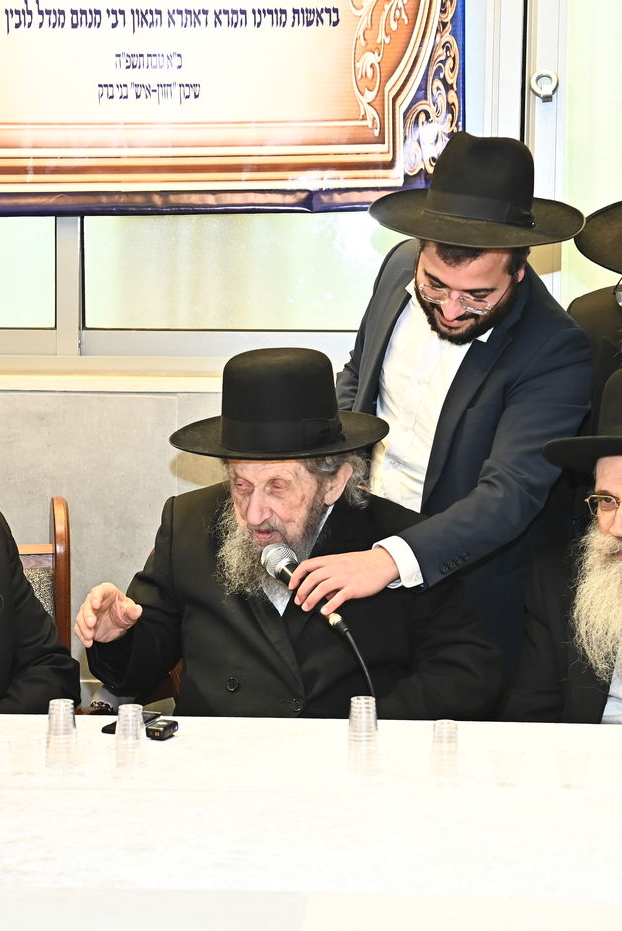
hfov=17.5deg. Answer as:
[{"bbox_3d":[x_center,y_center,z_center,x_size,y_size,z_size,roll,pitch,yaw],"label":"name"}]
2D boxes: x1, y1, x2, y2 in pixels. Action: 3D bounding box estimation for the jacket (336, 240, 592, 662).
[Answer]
[{"bbox_3d":[0.244,0.009,3.250,0.480,0.770,0.480,3,16,21],"label":"jacket"}]

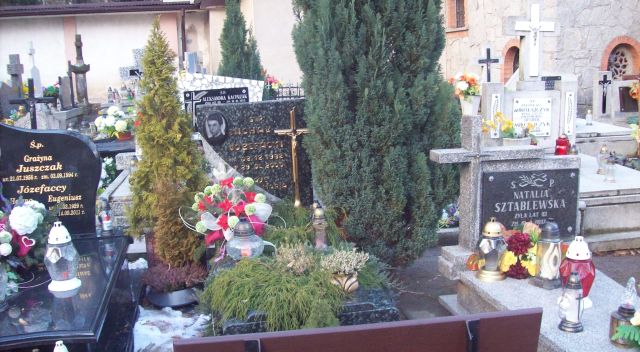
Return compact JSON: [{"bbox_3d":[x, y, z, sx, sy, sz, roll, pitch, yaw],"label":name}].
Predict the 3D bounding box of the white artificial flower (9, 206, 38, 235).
[{"bbox_3d":[-1.492,0.224,3.350,0.145,0.130,0.130,-3,10,-11],"label":"white artificial flower"}]

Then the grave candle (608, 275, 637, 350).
[{"bbox_3d":[1.464,0.651,3.200,0.140,0.325,0.140,-3,10,-12],"label":"grave candle"}]

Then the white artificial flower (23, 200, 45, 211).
[{"bbox_3d":[-1.614,0.186,3.750,0.120,0.100,0.100,-8,12,-33],"label":"white artificial flower"}]

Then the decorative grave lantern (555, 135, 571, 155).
[{"bbox_3d":[2.517,-0.318,6.900,0.155,0.220,0.155,-3,10,-12],"label":"decorative grave lantern"}]

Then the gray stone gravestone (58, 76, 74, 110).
[{"bbox_3d":[-5.099,-1.661,13.400,0.100,0.670,0.750,-2,11,-6],"label":"gray stone gravestone"}]

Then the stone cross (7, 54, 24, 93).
[{"bbox_3d":[-5.490,-1.866,12.000,0.310,0.640,0.160,-3,9,-12],"label":"stone cross"}]

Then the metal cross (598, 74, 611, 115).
[{"bbox_3d":[4.702,-1.347,11.000,0.200,0.640,0.050,-3,9,-12],"label":"metal cross"}]

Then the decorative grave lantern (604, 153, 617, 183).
[{"bbox_3d":[2.512,-0.069,5.750,0.105,0.260,0.105,-3,10,-12],"label":"decorative grave lantern"}]

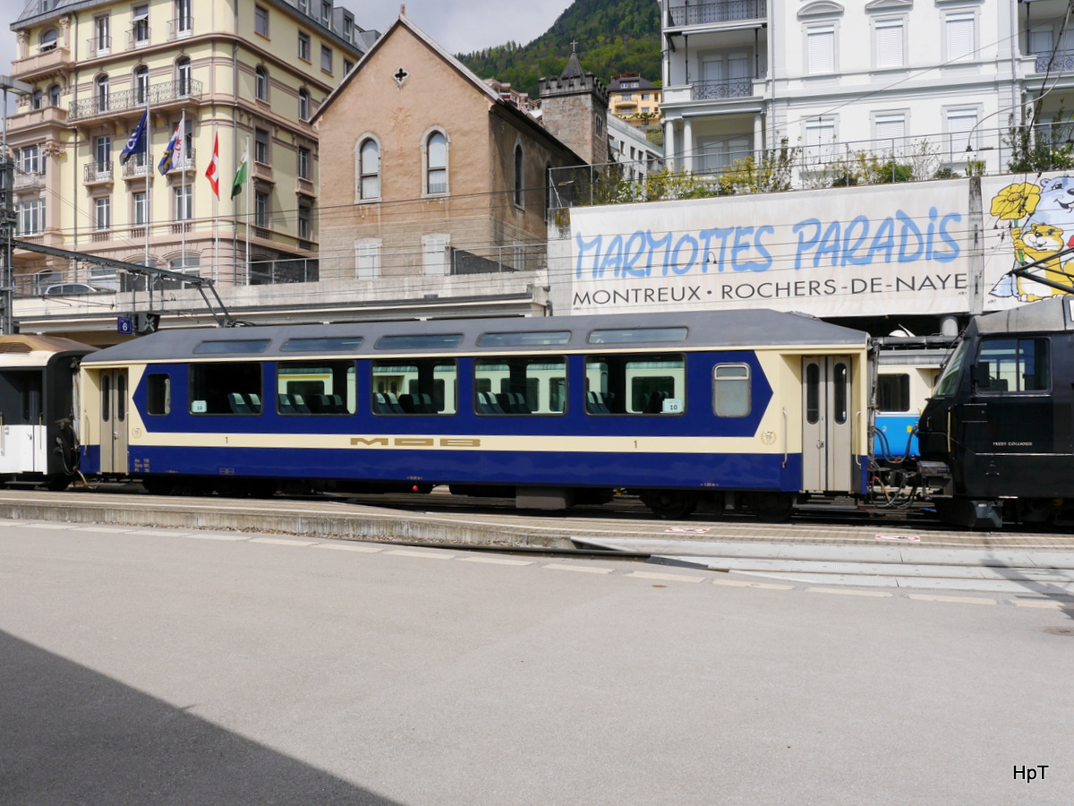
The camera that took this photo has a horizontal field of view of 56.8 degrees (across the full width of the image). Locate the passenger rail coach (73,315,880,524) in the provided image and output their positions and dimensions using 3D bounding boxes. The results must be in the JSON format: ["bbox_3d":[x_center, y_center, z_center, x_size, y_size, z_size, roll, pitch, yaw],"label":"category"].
[{"bbox_3d":[-1.726,0.226,19.041,15.490,3.560,2.670,0,0,20],"label":"passenger rail coach"}]

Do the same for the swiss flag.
[{"bbox_3d":[-14.910,-10.870,45.500,0.750,2.900,0.350,0,0,-14],"label":"swiss flag"}]

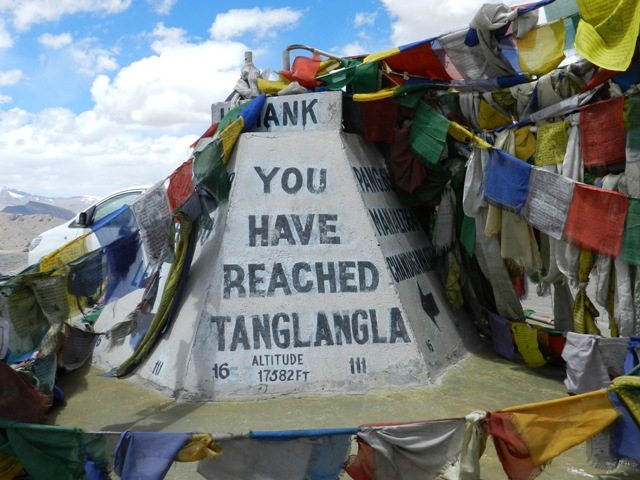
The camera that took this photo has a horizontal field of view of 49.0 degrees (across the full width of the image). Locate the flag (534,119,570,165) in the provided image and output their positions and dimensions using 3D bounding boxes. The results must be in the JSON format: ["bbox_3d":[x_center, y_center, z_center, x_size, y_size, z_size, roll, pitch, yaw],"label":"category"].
[{"bbox_3d":[1.384,-0.577,4.200,0.200,0.260,0.040,0,0,15],"label":"flag"}]

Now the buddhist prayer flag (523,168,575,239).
[{"bbox_3d":[1.209,-0.192,3.700,0.235,0.310,0.040,12,2,24],"label":"buddhist prayer flag"}]

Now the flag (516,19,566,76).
[{"bbox_3d":[1.177,-1.027,3.750,0.240,0.260,0.090,-1,6,20],"label":"flag"}]

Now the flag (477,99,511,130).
[{"bbox_3d":[1.025,-0.741,4.150,0.190,0.190,0.060,1,4,11],"label":"flag"}]

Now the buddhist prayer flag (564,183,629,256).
[{"bbox_3d":[1.397,-0.104,3.550,0.290,0.300,0.050,12,0,25],"label":"buddhist prayer flag"}]

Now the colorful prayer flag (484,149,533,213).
[{"bbox_3d":[1.046,-0.330,3.900,0.260,0.280,0.050,10,0,25],"label":"colorful prayer flag"}]

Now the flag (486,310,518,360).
[{"bbox_3d":[1.130,0.591,4.350,0.180,0.280,0.060,-5,4,20],"label":"flag"}]

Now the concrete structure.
[{"bbox_3d":[-0.232,-0.034,4.393,2.440,1.549,2.111,0,-1,-10],"label":"concrete structure"}]

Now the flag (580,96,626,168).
[{"bbox_3d":[1.473,-0.564,3.650,0.230,0.330,0.050,2,4,23],"label":"flag"}]

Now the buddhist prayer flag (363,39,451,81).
[{"bbox_3d":[0.517,-1.079,4.200,0.500,0.200,0.100,7,3,20],"label":"buddhist prayer flag"}]

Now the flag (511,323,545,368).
[{"bbox_3d":[1.157,0.580,3.900,0.160,0.230,0.040,-15,0,15],"label":"flag"}]

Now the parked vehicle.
[{"bbox_3d":[-2.349,0.070,11.400,4.400,1.720,1.760,-1,-1,15],"label":"parked vehicle"}]

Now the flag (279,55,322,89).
[{"bbox_3d":[-0.123,-1.067,4.450,0.260,0.200,0.100,0,4,6],"label":"flag"}]

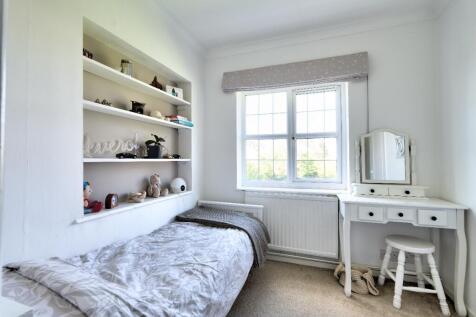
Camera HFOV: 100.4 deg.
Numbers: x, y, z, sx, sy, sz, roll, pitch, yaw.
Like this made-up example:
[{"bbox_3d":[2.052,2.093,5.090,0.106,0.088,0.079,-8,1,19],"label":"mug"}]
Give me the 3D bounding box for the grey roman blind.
[{"bbox_3d":[0.521,-0.855,2.054,1.398,0.204,0.127,0,0,18],"label":"grey roman blind"}]

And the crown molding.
[{"bbox_3d":[0.641,-1.244,2.031,2.229,0.097,0.092,0,0,18],"label":"crown molding"}]

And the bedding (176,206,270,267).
[{"bbox_3d":[-0.148,0.735,1.980,0.845,0.366,0.448,0,0,20],"label":"bedding"}]

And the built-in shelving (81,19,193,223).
[{"bbox_3d":[-0.791,-0.237,1.724,0.204,1.216,1.120,0,0,21],"label":"built-in shelving"}]

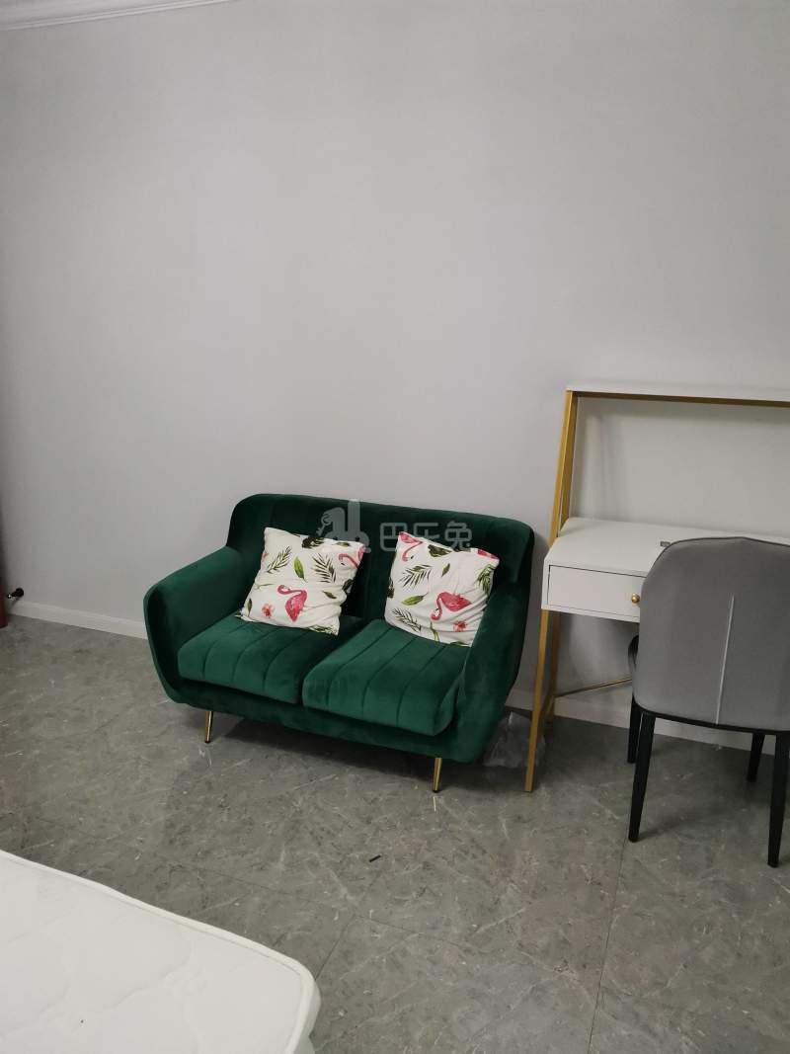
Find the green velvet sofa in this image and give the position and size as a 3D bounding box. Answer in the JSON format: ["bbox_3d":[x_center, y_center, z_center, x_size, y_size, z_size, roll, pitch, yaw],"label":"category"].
[{"bbox_3d":[-0.175,0.371,2.810,1.220,0.820,0.710,6,12,20],"label":"green velvet sofa"}]

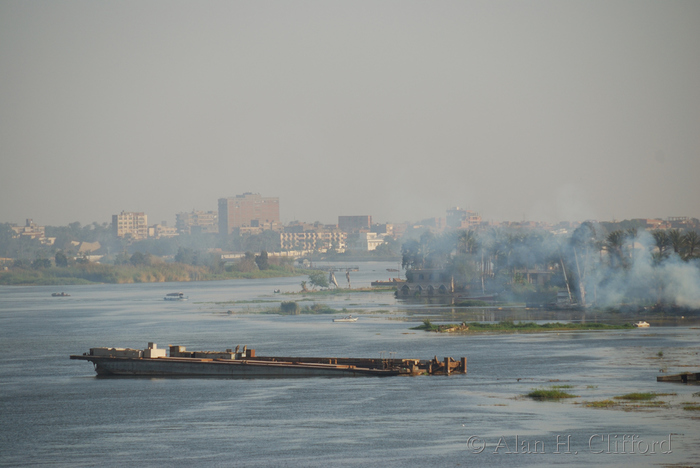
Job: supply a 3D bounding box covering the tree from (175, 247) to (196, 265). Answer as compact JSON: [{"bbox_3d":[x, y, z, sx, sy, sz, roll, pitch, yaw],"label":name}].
[{"bbox_3d":[-70.440,9.850,2500.000,9.420,8.990,8.500,0,0,0],"label":"tree"}]

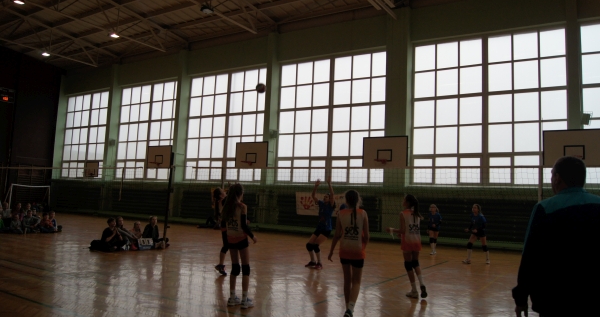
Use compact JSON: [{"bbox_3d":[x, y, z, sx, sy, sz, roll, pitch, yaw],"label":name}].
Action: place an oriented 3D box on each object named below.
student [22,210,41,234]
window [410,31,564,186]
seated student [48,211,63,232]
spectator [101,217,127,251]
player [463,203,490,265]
[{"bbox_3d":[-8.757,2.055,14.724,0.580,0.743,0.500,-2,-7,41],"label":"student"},{"bbox_3d":[6.722,-1.793,16.282,5.350,5.500,0.200,-1,-6,32],"label":"window"},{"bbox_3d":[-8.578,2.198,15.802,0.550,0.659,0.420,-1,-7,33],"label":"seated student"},{"bbox_3d":[-4.659,1.886,11.309,0.600,0.795,0.480,1,-5,12],"label":"spectator"},{"bbox_3d":[4.581,1.941,11.659,0.550,1.516,0.520,6,-7,-33],"label":"player"}]

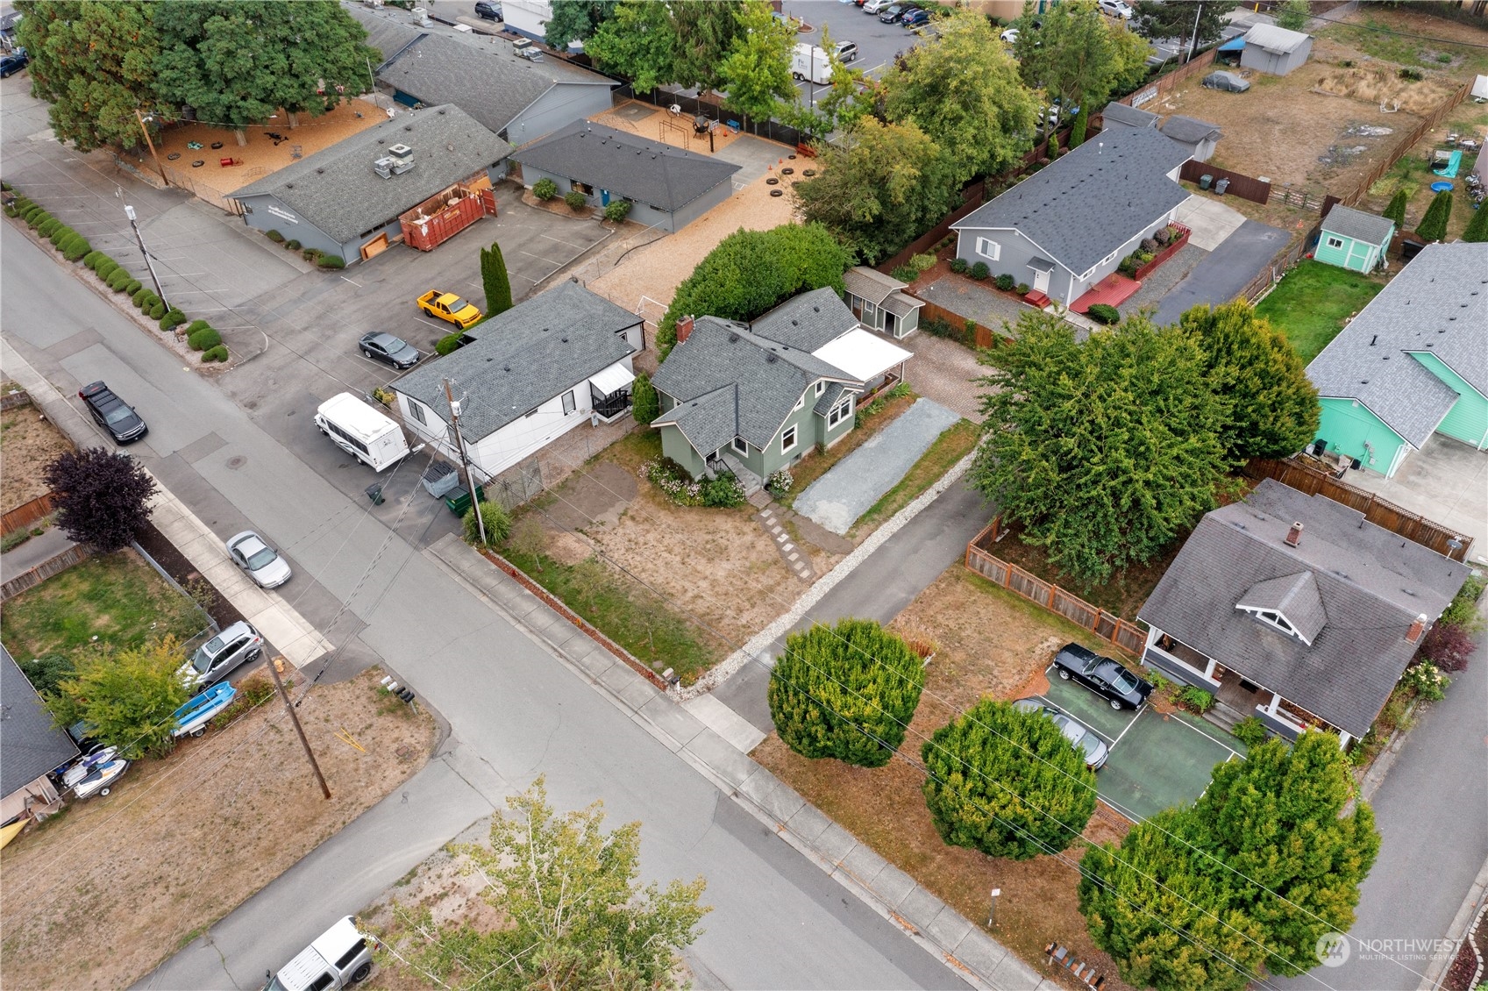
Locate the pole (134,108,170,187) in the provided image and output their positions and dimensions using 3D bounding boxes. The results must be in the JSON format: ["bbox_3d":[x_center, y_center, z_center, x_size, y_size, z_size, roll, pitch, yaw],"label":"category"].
[{"bbox_3d":[-50.612,-29.833,99.255,0.400,6.850,0.400,23,46,26],"label":"pole"}]

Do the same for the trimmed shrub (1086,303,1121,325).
[{"bbox_3d":[25.318,-12.766,81.509,2.200,1.100,2.200,30,50,33],"label":"trimmed shrub"}]

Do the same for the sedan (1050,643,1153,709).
[{"bbox_3d":[17.503,8.794,56.150,4.600,1.320,1.780,30,50,32],"label":"sedan"}]

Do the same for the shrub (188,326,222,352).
[{"bbox_3d":[-38.100,-10.984,81.772,1.900,1.400,2.500,31,50,34],"label":"shrub"}]

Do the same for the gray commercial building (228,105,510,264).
[{"bbox_3d":[-31.125,-26.992,97.283,14.200,4.800,19.200,23,46,26],"label":"gray commercial building"}]

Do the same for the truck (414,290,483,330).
[{"bbox_3d":[-21.517,-13.801,85.142,4.950,1.650,1.800,23,46,26],"label":"truck"}]

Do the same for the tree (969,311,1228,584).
[{"bbox_3d":[18.330,-2.434,60.555,12.300,12.500,12.300,-1,40,1],"label":"tree"}]

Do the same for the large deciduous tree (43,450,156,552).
[{"bbox_3d":[-35.612,0.353,64.293,5.600,6.000,5.600,30,50,32],"label":"large deciduous tree"}]

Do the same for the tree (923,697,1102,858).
[{"bbox_3d":[10.700,11.870,47.400,7.000,6.000,7.000,-1,41,1],"label":"tree"}]

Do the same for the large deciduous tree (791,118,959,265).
[{"bbox_3d":[9.399,-23.980,88.676,12.000,9.400,12.000,-1,40,1],"label":"large deciduous tree"}]

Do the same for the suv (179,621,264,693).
[{"bbox_3d":[-26.544,8.168,57.815,1.800,1.660,4.520,29,49,32],"label":"suv"}]

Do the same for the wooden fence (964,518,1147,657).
[{"bbox_3d":[16.604,4.570,59.472,10.200,1.750,2.800,28,49,32],"label":"wooden fence"}]

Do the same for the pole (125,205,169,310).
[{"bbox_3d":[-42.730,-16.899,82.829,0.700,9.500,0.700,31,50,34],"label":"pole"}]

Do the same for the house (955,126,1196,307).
[{"bbox_3d":[27.246,-22.738,90.531,11.000,4.700,22.400,30,50,33],"label":"house"}]

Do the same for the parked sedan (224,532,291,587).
[{"bbox_3d":[-26.759,3.431,63.734,4.500,1.400,1.740,31,50,34],"label":"parked sedan"}]

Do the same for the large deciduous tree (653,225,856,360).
[{"bbox_3d":[1.056,-15.140,81.495,6.800,6.200,16.000,30,50,33],"label":"large deciduous tree"}]

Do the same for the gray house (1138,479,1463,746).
[{"bbox_3d":[26.840,4.490,54.735,10.300,6.400,14.000,30,50,32],"label":"gray house"}]

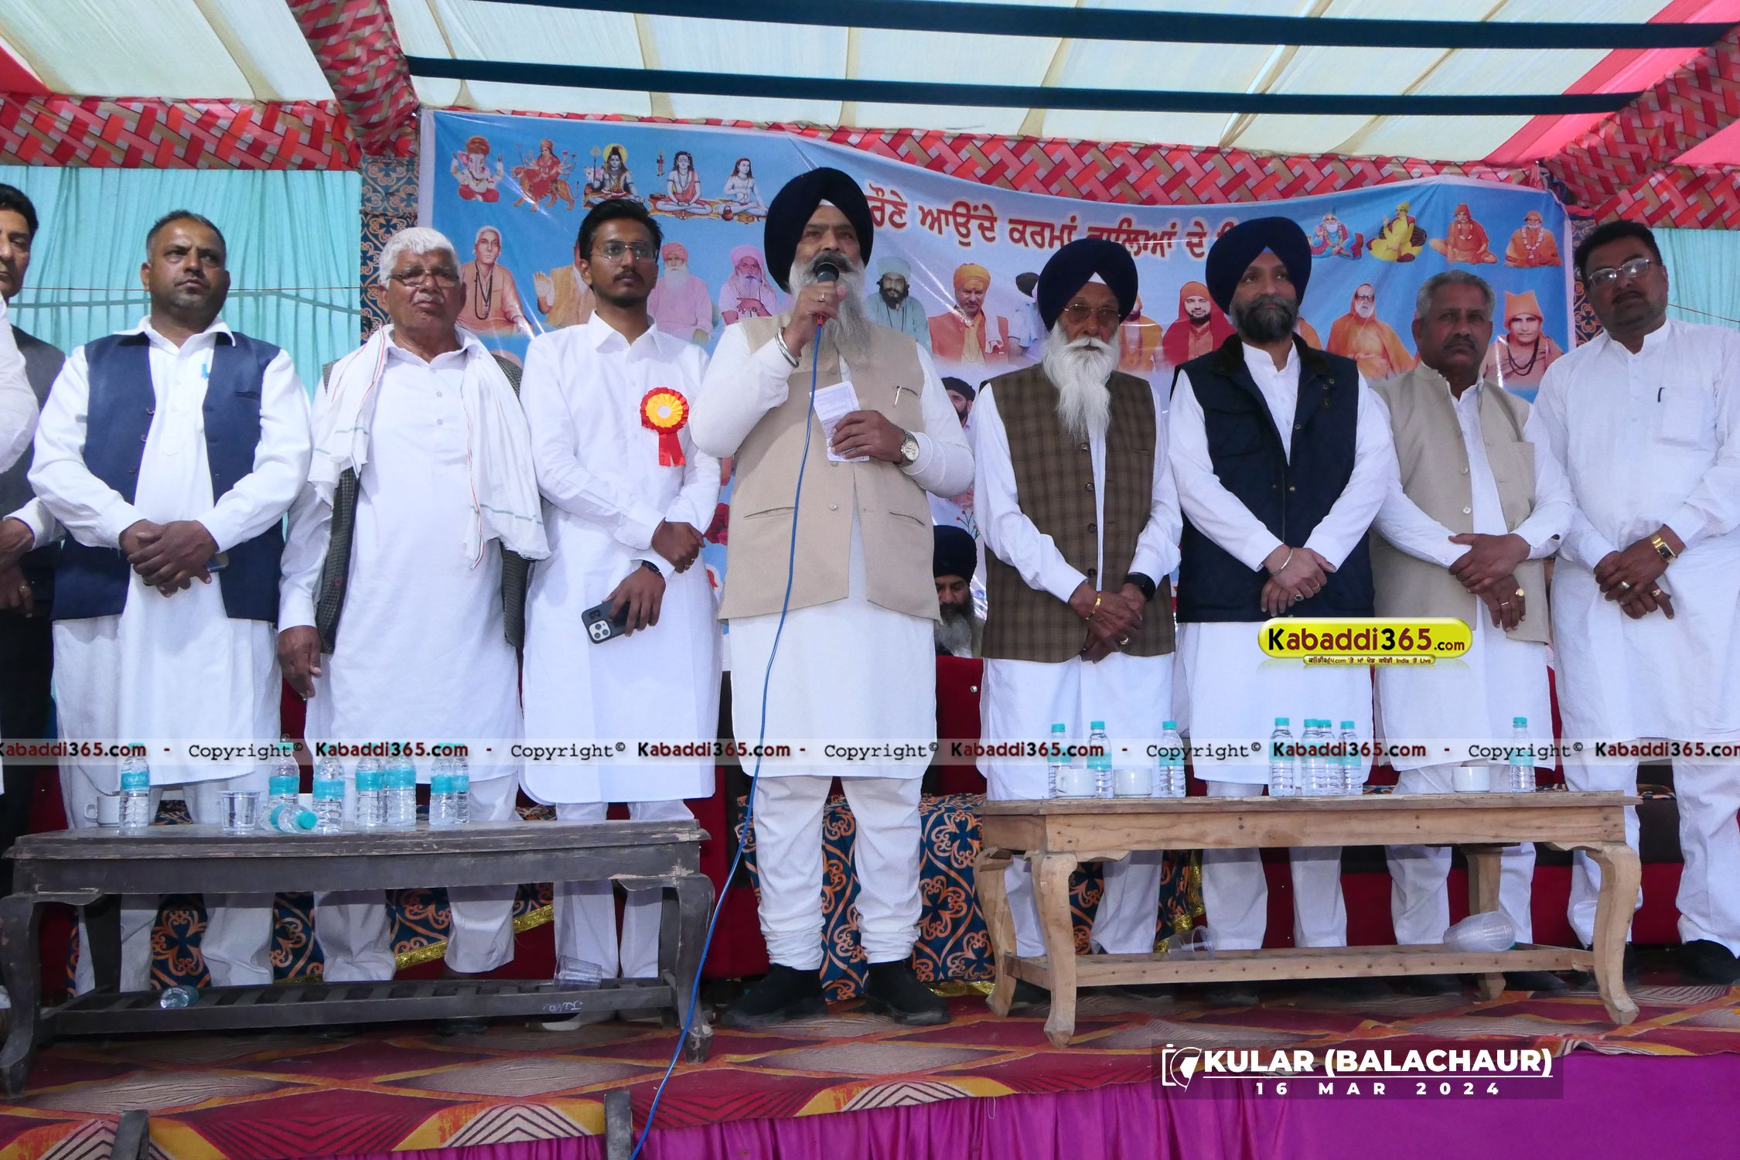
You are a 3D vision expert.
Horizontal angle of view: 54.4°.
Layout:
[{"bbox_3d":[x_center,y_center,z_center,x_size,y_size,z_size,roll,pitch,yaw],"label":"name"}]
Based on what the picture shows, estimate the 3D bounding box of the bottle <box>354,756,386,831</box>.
[{"bbox_3d":[-0.903,0.372,3.050,0.051,0.160,0.051,-1,-7,0],"label":"bottle"}]

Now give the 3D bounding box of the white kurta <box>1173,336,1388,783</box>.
[{"bbox_3d":[0.921,-0.043,3.800,0.510,0.990,0.310,-1,-6,0],"label":"white kurta"}]

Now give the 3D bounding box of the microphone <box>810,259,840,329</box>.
[{"bbox_3d":[-0.093,-0.587,3.470,0.050,0.175,0.050,5,-30,0],"label":"microphone"}]

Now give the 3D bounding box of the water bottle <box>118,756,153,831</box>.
[{"bbox_3d":[-1.325,0.371,3.050,0.054,0.155,0.054,-1,-7,0],"label":"water bottle"}]

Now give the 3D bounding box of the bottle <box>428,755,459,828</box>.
[{"bbox_3d":[-0.795,0.384,3.160,0.054,0.155,0.054,-1,-7,0],"label":"bottle"}]

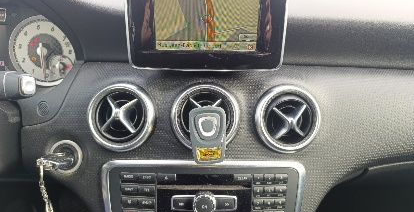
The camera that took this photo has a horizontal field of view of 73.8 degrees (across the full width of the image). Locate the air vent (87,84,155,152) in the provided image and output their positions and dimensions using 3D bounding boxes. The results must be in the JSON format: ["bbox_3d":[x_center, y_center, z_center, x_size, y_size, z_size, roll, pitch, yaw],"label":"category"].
[{"bbox_3d":[-0.113,0.016,0.361,0.087,0.087,0.030,3,3,6],"label":"air vent"}]

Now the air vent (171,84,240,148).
[{"bbox_3d":[-0.001,0.016,0.356,0.087,0.087,0.030,0,3,0],"label":"air vent"}]

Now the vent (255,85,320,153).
[{"bbox_3d":[0.108,0.016,0.361,0.087,0.087,0.030,-2,3,-6],"label":"vent"}]

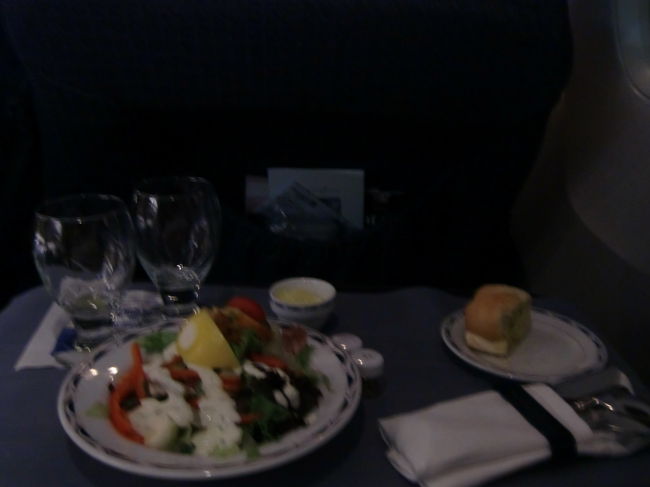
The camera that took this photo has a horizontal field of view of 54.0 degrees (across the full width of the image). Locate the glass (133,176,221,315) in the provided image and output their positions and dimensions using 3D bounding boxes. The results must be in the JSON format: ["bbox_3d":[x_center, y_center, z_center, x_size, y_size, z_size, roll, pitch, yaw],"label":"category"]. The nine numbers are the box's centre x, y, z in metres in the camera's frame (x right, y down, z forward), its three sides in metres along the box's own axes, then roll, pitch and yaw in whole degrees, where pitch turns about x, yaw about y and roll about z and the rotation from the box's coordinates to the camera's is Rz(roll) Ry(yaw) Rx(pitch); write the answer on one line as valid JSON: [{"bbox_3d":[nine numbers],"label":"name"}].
[{"bbox_3d":[-0.140,0.006,0.608,0.082,0.123,0.082,1,19,0],"label":"glass"}]

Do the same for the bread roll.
[{"bbox_3d":[0.152,0.064,0.551,0.041,0.044,0.050,16,24,36],"label":"bread roll"}]

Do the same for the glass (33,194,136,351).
[{"bbox_3d":[-0.202,0.027,0.544,0.082,0.123,0.082,1,19,0],"label":"glass"}]

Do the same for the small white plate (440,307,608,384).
[{"bbox_3d":[0.168,0.090,0.547,0.141,0.018,0.141,1,19,0],"label":"small white plate"}]

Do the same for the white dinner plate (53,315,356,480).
[{"bbox_3d":[-0.080,0.110,0.466,0.212,0.024,0.212,1,19,0],"label":"white dinner plate"}]

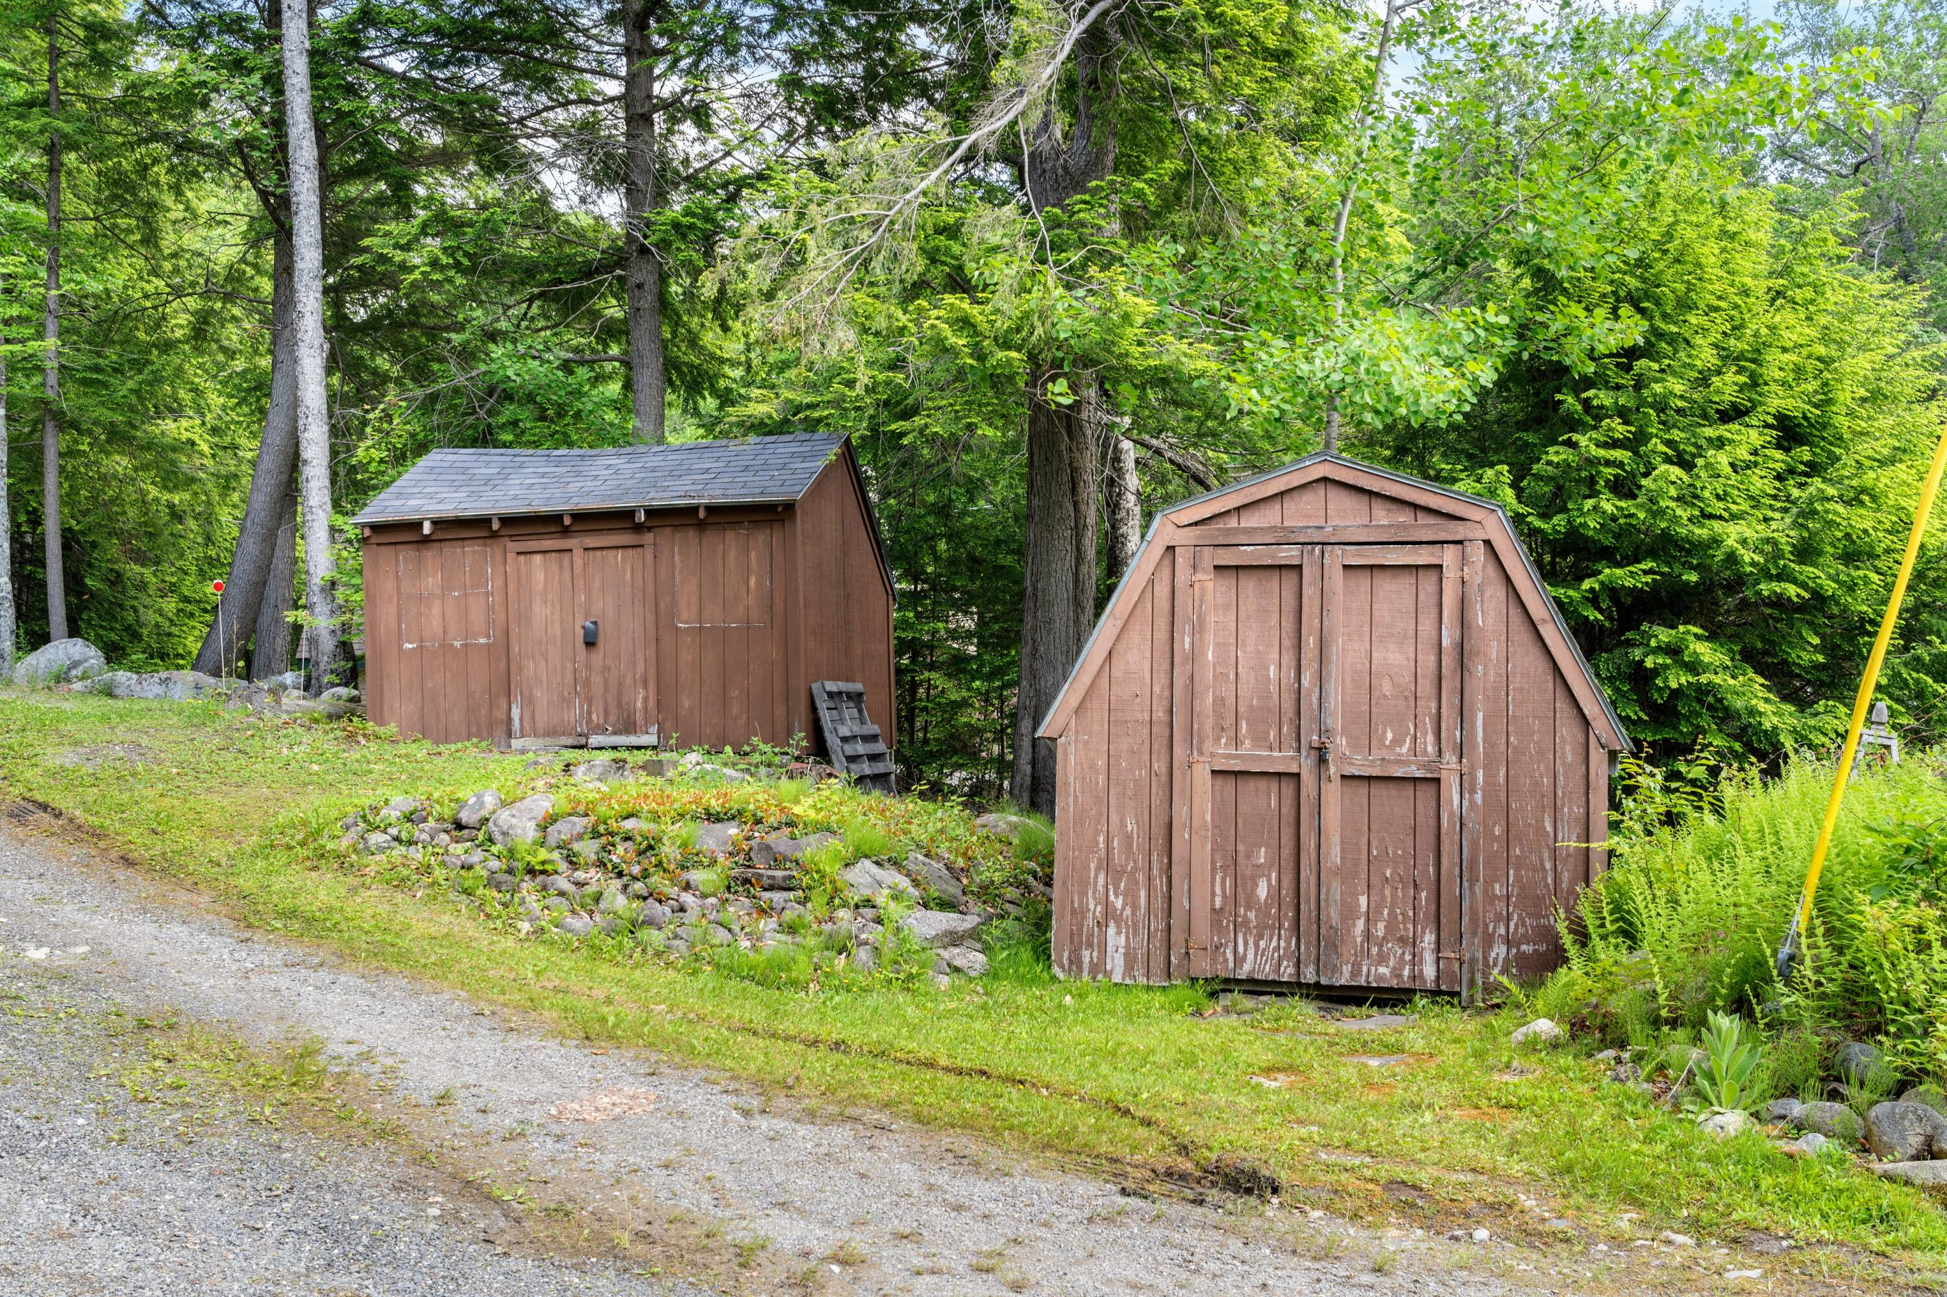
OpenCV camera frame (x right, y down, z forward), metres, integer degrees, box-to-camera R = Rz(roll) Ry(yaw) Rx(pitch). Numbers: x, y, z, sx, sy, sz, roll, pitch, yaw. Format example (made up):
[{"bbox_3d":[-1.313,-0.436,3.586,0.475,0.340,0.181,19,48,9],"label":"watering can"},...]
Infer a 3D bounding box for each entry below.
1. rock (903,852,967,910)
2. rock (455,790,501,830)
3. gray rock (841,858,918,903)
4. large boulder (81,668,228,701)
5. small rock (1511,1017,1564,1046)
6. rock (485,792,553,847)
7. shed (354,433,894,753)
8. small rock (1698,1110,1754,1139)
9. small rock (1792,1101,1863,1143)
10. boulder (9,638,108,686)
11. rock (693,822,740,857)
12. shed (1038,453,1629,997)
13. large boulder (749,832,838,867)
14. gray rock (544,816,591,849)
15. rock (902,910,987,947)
[{"bbox_3d":[-0.196,1.175,9.027,0.330,0.280,0.270,0,-1,-1],"label":"rock"},{"bbox_3d":[-3.141,1.016,11.300,0.299,0.265,0.260,0,0,0],"label":"rock"},{"bbox_3d":[-0.507,1.247,9.600,0.417,0.242,0.360,0,0,0],"label":"gray rock"},{"bbox_3d":[-7.882,0.344,17.200,1.378,0.314,0.750,0,0,0],"label":"large boulder"},{"bbox_3d":[2.333,1.589,7.367,0.225,0.130,0.180,0,-2,18],"label":"small rock"},{"bbox_3d":[-2.471,0.935,9.728,0.360,0.290,0.290,1,-2,-14],"label":"rock"},{"bbox_3d":[-2.925,-0.490,15.550,3.900,2.670,2.700,0,0,14],"label":"shed"},{"bbox_3d":[2.577,1.633,6.114,0.190,0.110,0.150,0,-2,23],"label":"small rock"},{"bbox_3d":[2.928,1.626,6.117,0.240,0.150,0.190,0,-2,25],"label":"small rock"},{"bbox_3d":[-9.121,0.137,17.800,0.956,0.495,0.750,0,0,0],"label":"boulder"},{"bbox_3d":[-1.499,1.112,10.400,0.275,0.208,0.250,0,0,0],"label":"rock"},{"bbox_3d":[2.027,0.398,9.627,2.727,2.533,2.950,0,-2,17],"label":"shed"},{"bbox_3d":[-1.020,1.140,10.100,0.499,0.202,0.360,0,0,0],"label":"large boulder"},{"bbox_3d":[-2.436,1.103,10.700,0.283,0.205,0.250,0,0,0],"label":"gray rock"},{"bbox_3d":[-0.152,1.361,8.680,0.410,0.200,0.300,0,-1,-1],"label":"rock"}]

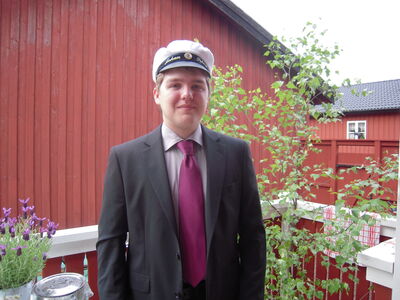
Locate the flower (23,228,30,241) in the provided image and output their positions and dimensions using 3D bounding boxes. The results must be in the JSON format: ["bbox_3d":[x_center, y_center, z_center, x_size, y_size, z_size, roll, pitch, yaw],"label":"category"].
[{"bbox_3d":[-0.617,0.300,1.150,0.027,0.043,0.027,0,1,-24],"label":"flower"}]

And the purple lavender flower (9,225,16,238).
[{"bbox_3d":[-0.678,0.295,1.170,0.027,0.048,0.027,0,1,-24],"label":"purple lavender flower"}]

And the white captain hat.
[{"bbox_3d":[-0.055,-0.293,1.120,0.213,0.125,0.260,1,-12,-10],"label":"white captain hat"}]

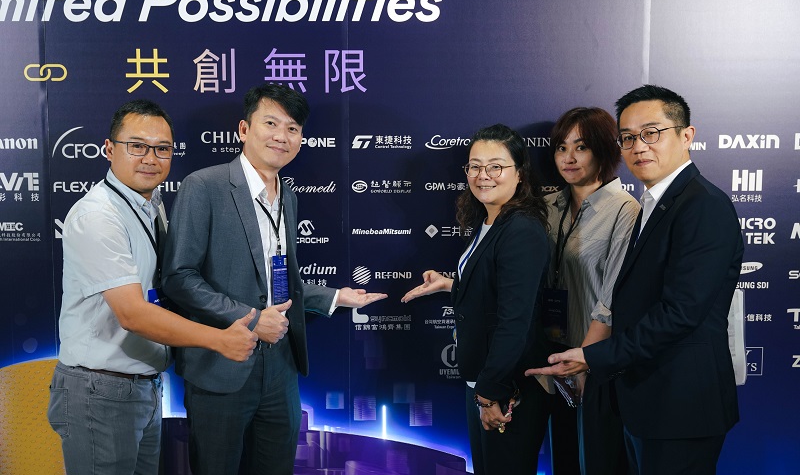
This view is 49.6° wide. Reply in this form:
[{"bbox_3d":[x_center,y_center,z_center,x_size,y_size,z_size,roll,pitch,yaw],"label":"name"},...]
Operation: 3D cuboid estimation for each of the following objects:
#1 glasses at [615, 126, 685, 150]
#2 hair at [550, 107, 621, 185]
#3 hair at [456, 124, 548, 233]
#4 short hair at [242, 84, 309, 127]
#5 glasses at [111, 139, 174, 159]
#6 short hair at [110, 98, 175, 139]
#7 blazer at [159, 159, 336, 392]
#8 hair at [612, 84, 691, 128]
[{"bbox_3d":[0.621,-0.247,2.140,0.140,0.047,0.142,-9,1,-42],"label":"glasses"},{"bbox_3d":[0.560,-0.273,2.600,0.200,0.235,0.220,4,6,36],"label":"hair"},{"bbox_3d":[0.302,-0.174,2.550,0.260,0.325,0.250,3,6,32],"label":"hair"},{"bbox_3d":[-0.346,-0.359,2.430,0.180,0.145,0.205,10,-1,-32],"label":"short hair"},{"bbox_3d":[-0.671,-0.230,2.250,0.142,0.043,0.140,2,6,-38],"label":"glasses"},{"bbox_3d":[-0.683,-0.300,2.280,0.170,0.130,0.190,2,6,-38],"label":"short hair"},{"bbox_3d":[-0.415,0.108,2.470,0.380,0.680,0.550,5,3,44],"label":"blazer"},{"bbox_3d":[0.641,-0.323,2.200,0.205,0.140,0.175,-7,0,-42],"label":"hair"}]

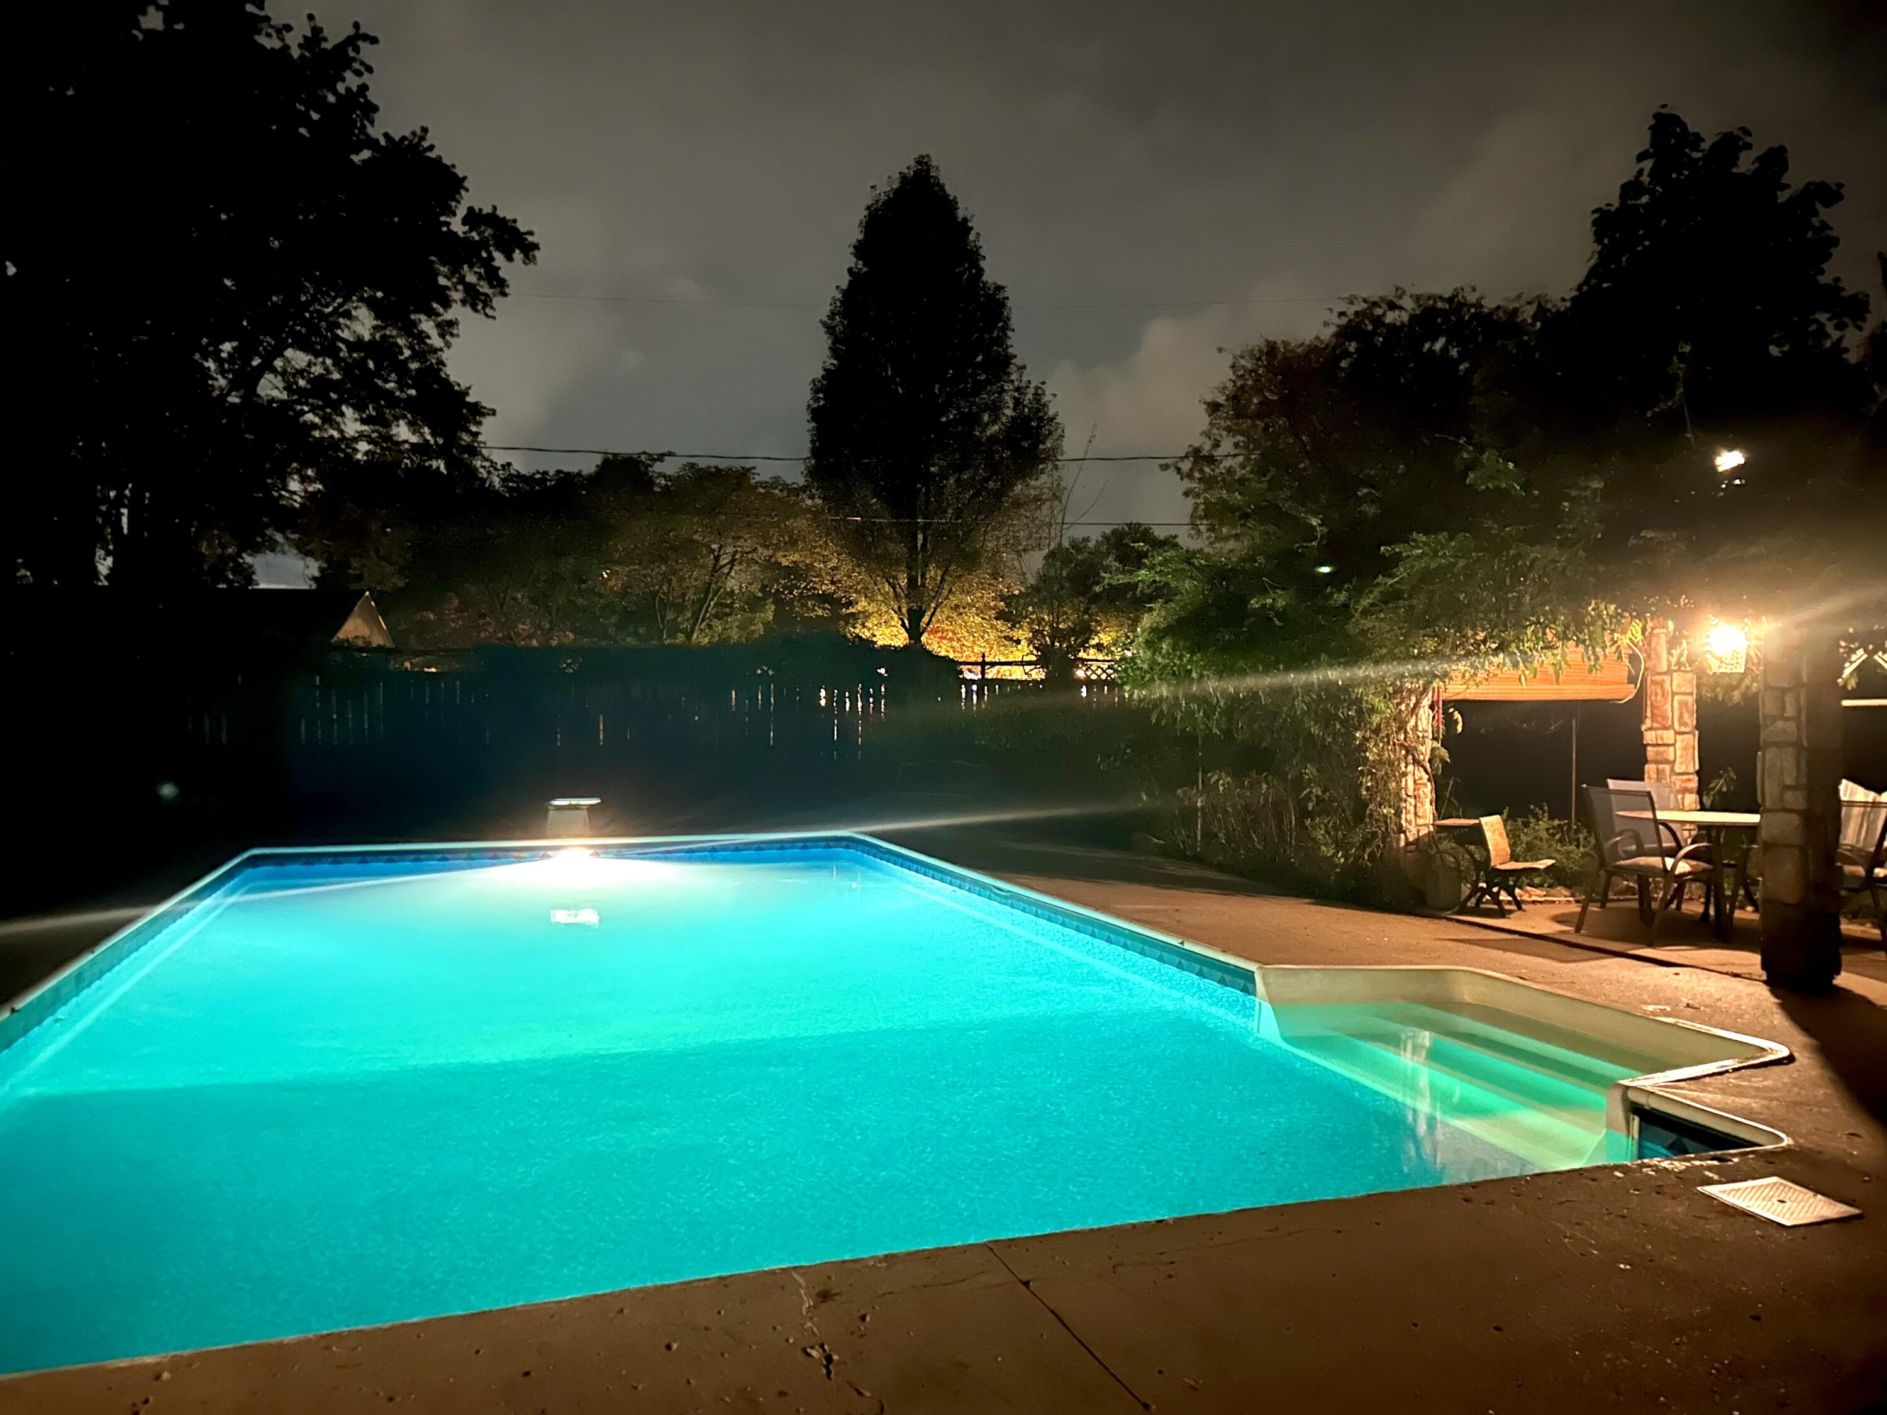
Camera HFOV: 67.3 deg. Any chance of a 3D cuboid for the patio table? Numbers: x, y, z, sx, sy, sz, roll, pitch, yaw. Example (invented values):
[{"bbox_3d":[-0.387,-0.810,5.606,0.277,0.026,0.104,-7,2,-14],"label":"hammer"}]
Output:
[{"bbox_3d":[5.013,1.077,9.311,1.080,0.730,1.080,0,0,-19],"label":"patio table"}]

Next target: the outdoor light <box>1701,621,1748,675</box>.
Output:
[{"bbox_3d":[5.126,-0.389,9.292,0.280,0.340,0.280,0,0,29],"label":"outdoor light"}]

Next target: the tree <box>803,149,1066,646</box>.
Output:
[{"bbox_3d":[-0.297,-3.517,21.993,4.000,9.900,4.000,0,0,0],"label":"tree"}]

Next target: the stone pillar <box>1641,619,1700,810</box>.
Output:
[{"bbox_3d":[5.377,0.398,10.473,0.280,2.080,0.280,0,0,-19],"label":"stone pillar"}]

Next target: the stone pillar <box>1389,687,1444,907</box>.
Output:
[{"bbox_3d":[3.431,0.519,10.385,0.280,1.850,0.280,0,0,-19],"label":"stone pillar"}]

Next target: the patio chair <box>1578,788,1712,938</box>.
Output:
[{"bbox_3d":[4.452,0.979,8.943,0.670,0.930,0.600,0,0,-19],"label":"patio chair"}]

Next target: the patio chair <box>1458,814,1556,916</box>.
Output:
[{"bbox_3d":[4.052,1.108,10.165,0.500,0.670,0.470,0,0,33],"label":"patio chair"}]

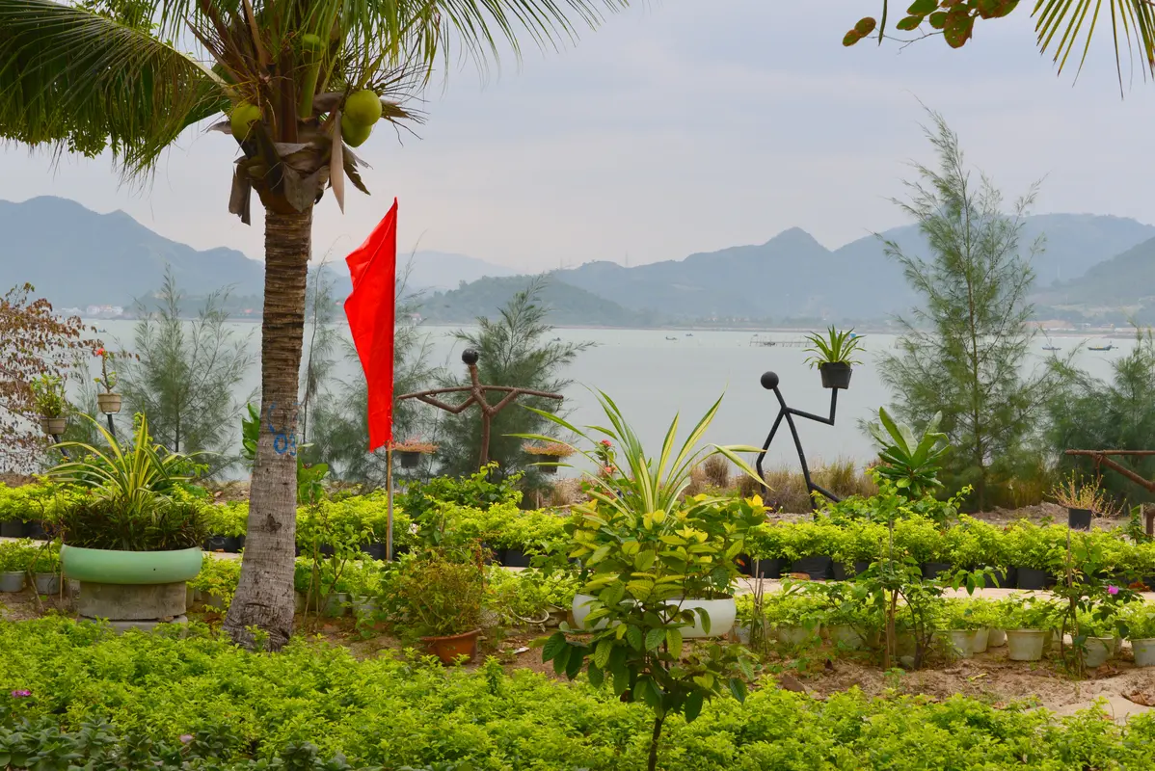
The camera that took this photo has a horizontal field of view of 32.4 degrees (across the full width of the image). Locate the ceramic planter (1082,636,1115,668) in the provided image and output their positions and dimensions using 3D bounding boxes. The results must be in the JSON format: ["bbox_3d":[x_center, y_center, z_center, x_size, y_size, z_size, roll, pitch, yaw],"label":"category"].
[{"bbox_3d":[2.810,1.430,10.731,0.195,0.160,0.195,1,2,0],"label":"ceramic planter"}]

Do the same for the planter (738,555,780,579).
[{"bbox_3d":[1.343,1.332,14.550,0.265,0.170,0.265,1,2,0],"label":"planter"}]

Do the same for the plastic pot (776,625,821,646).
[{"bbox_3d":[1.227,1.402,11.039,0.235,0.165,0.235,1,2,0],"label":"plastic pot"}]

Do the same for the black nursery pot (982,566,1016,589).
[{"bbox_3d":[3.020,1.381,14.250,0.250,0.170,0.250,1,2,0],"label":"black nursery pot"}]

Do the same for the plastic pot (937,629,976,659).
[{"bbox_3d":[2.090,1.414,10.951,0.218,0.160,0.218,1,2,0],"label":"plastic pot"}]

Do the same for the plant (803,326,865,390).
[{"bbox_3d":[2.444,-0.262,19.000,0.580,0.600,0.560,1,2,0],"label":"plant"}]

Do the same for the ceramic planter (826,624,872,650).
[{"bbox_3d":[1.522,1.424,11.200,0.235,0.160,0.235,1,2,0],"label":"ceramic planter"}]

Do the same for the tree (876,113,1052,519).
[{"bbox_3d":[3.838,-0.755,19.803,1.684,3.987,1.684,1,2,0],"label":"tree"}]

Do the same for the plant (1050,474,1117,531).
[{"bbox_3d":[4.625,1.071,18.200,0.610,0.500,0.570,1,2,0],"label":"plant"}]

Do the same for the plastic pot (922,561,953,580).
[{"bbox_3d":[2.620,1.357,14.400,0.245,0.165,0.245,1,2,0],"label":"plastic pot"}]

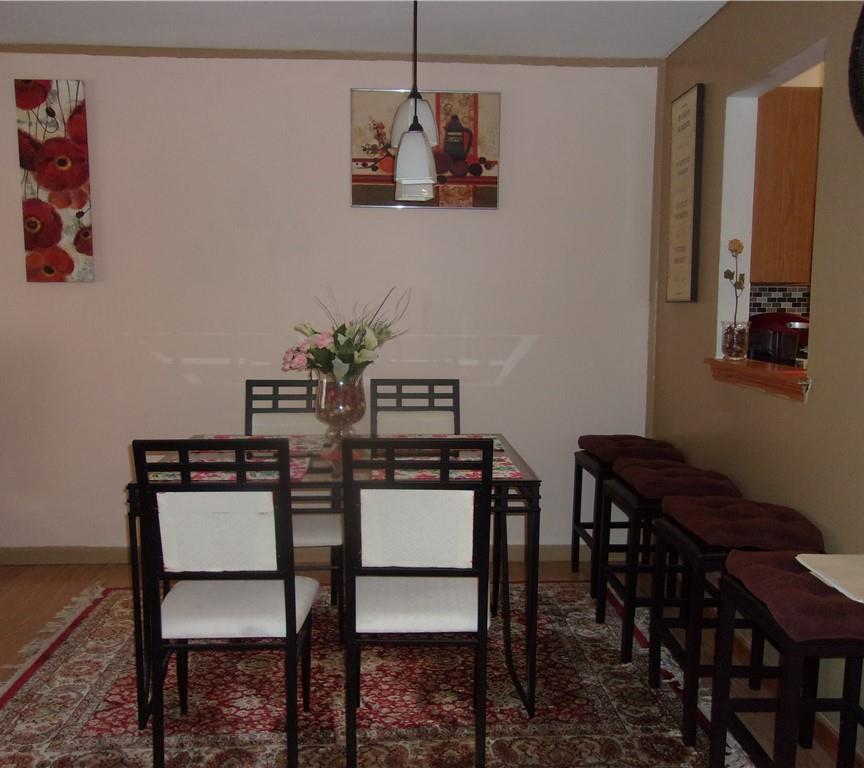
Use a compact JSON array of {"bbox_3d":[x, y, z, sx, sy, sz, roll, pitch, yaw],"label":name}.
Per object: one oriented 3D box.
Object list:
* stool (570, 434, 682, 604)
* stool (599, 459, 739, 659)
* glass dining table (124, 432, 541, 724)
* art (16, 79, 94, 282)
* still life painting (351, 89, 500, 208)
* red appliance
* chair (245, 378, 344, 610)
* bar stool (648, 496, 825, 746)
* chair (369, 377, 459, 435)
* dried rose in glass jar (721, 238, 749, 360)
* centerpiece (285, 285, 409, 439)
[{"bbox_3d":[0.881,0.585,3.667,0.392,0.672,0.411,0,6,-3],"label":"stool"},{"bbox_3d":[0.871,0.650,3.058,0.392,0.672,0.405,0,6,-3],"label":"stool"},{"bbox_3d":[-0.307,0.629,2.830,1.231,0.757,0.835,0,6,-3],"label":"glass dining table"},{"bbox_3d":[-1.731,-0.924,3.663,0.305,0.911,0.030,0,6,-3],"label":"art"},{"bbox_3d":[-0.026,-1.098,3.744,0.696,0.538,0.030,0,6,-3],"label":"still life painting"},{"bbox_3d":[1.532,-0.144,3.518,0.330,0.335,0.260,0,6,-3],"label":"red appliance"},{"bbox_3d":[-0.561,0.496,3.110,0.431,0.961,0.535,0,6,-3],"label":"chair"},{"bbox_3d":[0.926,0.714,2.497,0.378,0.665,0.405,0,6,-3],"label":"bar stool"},{"bbox_3d":[-0.057,0.483,3.243,0.431,0.961,0.535,0,6,-3],"label":"chair"},{"bbox_3d":[1.173,-0.326,3.090,0.106,0.468,0.106,0,6,-3],"label":"dried rose in glass jar"},{"bbox_3d":[-0.312,-0.051,2.895,0.455,0.580,0.380,0,6,-3],"label":"centerpiece"}]

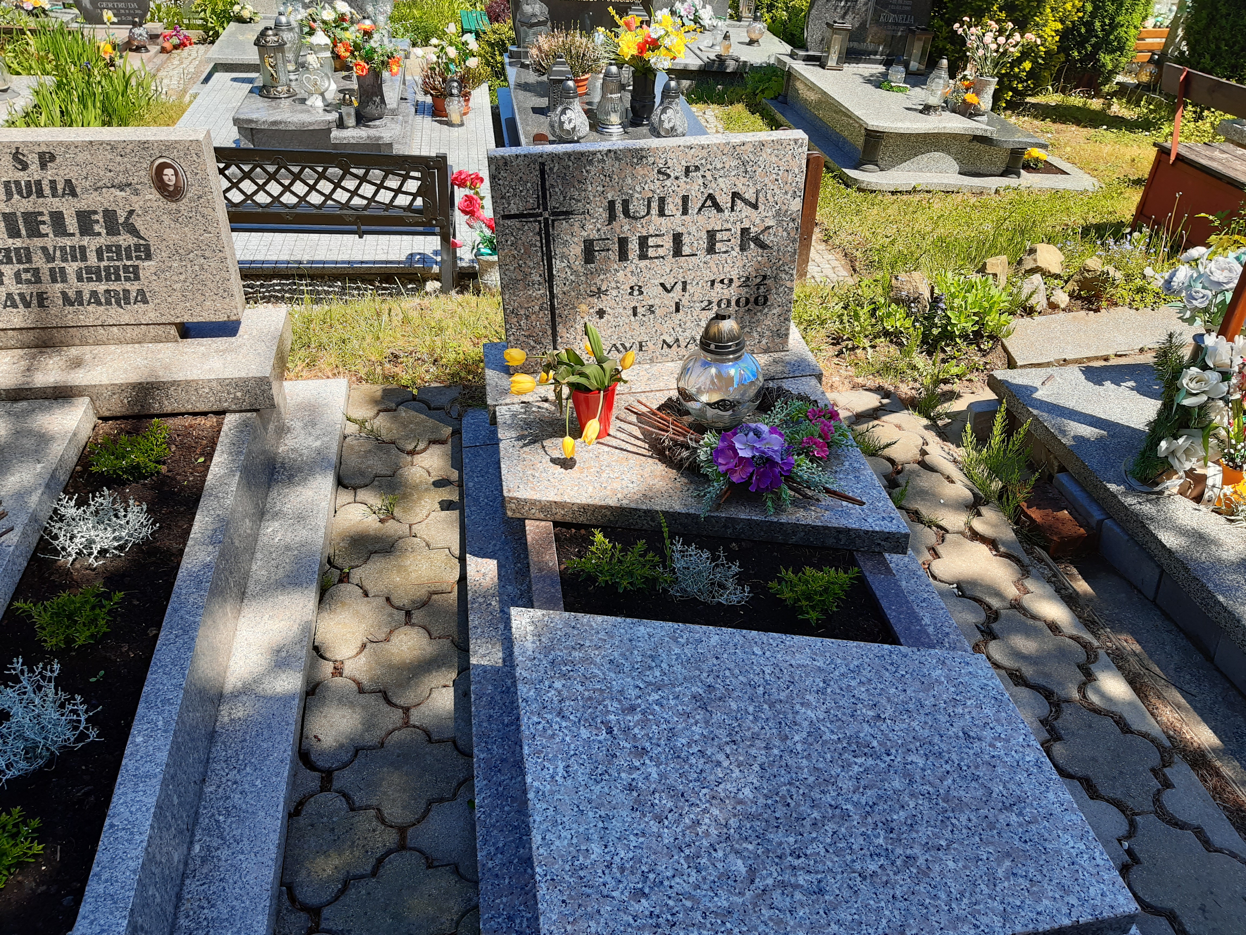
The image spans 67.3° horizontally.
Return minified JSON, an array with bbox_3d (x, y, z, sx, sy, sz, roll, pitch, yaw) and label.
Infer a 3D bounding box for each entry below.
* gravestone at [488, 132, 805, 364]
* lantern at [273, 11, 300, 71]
[{"bbox_3d":[0.068,-0.531,2.373,0.758,0.573,0.058,-6,35,-6],"label":"gravestone"},{"bbox_3d":[-1.846,-2.338,5.151,0.150,0.310,0.150,-5,36,-7],"label":"lantern"}]

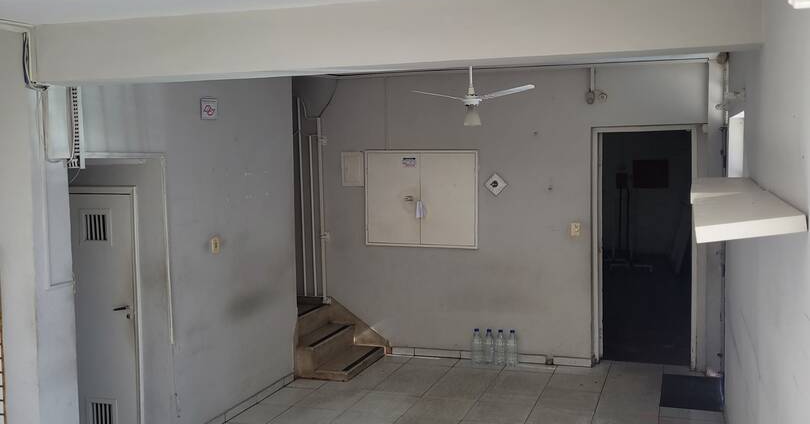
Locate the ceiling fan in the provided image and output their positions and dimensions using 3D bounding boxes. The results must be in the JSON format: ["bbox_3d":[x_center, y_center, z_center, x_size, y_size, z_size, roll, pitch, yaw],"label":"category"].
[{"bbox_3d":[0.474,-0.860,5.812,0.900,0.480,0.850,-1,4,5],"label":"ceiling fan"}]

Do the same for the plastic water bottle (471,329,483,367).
[{"bbox_3d":[0.661,1.237,7.387,0.094,0.335,0.094,0,4,19],"label":"plastic water bottle"}]

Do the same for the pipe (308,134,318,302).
[{"bbox_3d":[-0.881,0.049,7.812,0.020,1.547,0.020,0,4,19],"label":"pipe"}]

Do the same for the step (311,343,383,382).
[{"bbox_3d":[-0.496,1.372,7.380,0.320,0.079,0.945,0,4,19],"label":"step"}]

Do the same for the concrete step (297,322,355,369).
[{"bbox_3d":[-0.770,1.220,7.437,0.282,0.203,0.912,0,4,19],"label":"concrete step"}]

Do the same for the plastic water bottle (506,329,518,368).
[{"bbox_3d":[0.980,1.232,7.316,0.094,0.335,0.094,0,4,19],"label":"plastic water bottle"}]

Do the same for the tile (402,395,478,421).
[{"bbox_3d":[0.267,1.512,6.186,0.451,0.010,0.451,0,4,19],"label":"tile"}]

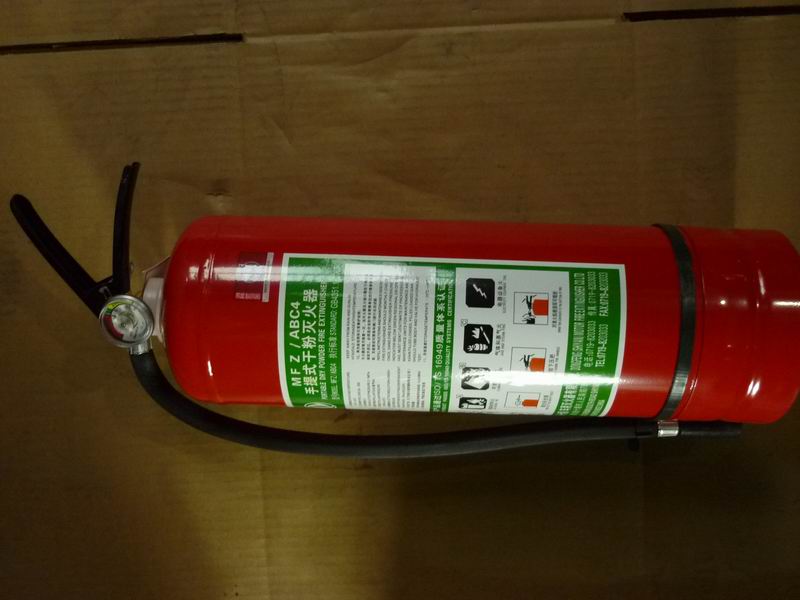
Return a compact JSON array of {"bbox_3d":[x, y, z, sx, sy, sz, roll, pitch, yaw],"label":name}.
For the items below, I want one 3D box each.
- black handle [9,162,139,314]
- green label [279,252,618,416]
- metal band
[{"bbox_3d":[-0.230,-0.043,0.537,0.088,0.022,0.107,2,90,3],"label":"black handle"},{"bbox_3d":[0.031,0.030,0.481,0.211,0.032,0.110,2,113,3],"label":"green label"},{"bbox_3d":[0.176,0.015,0.519,0.011,0.134,0.134,2,90,3],"label":"metal band"}]

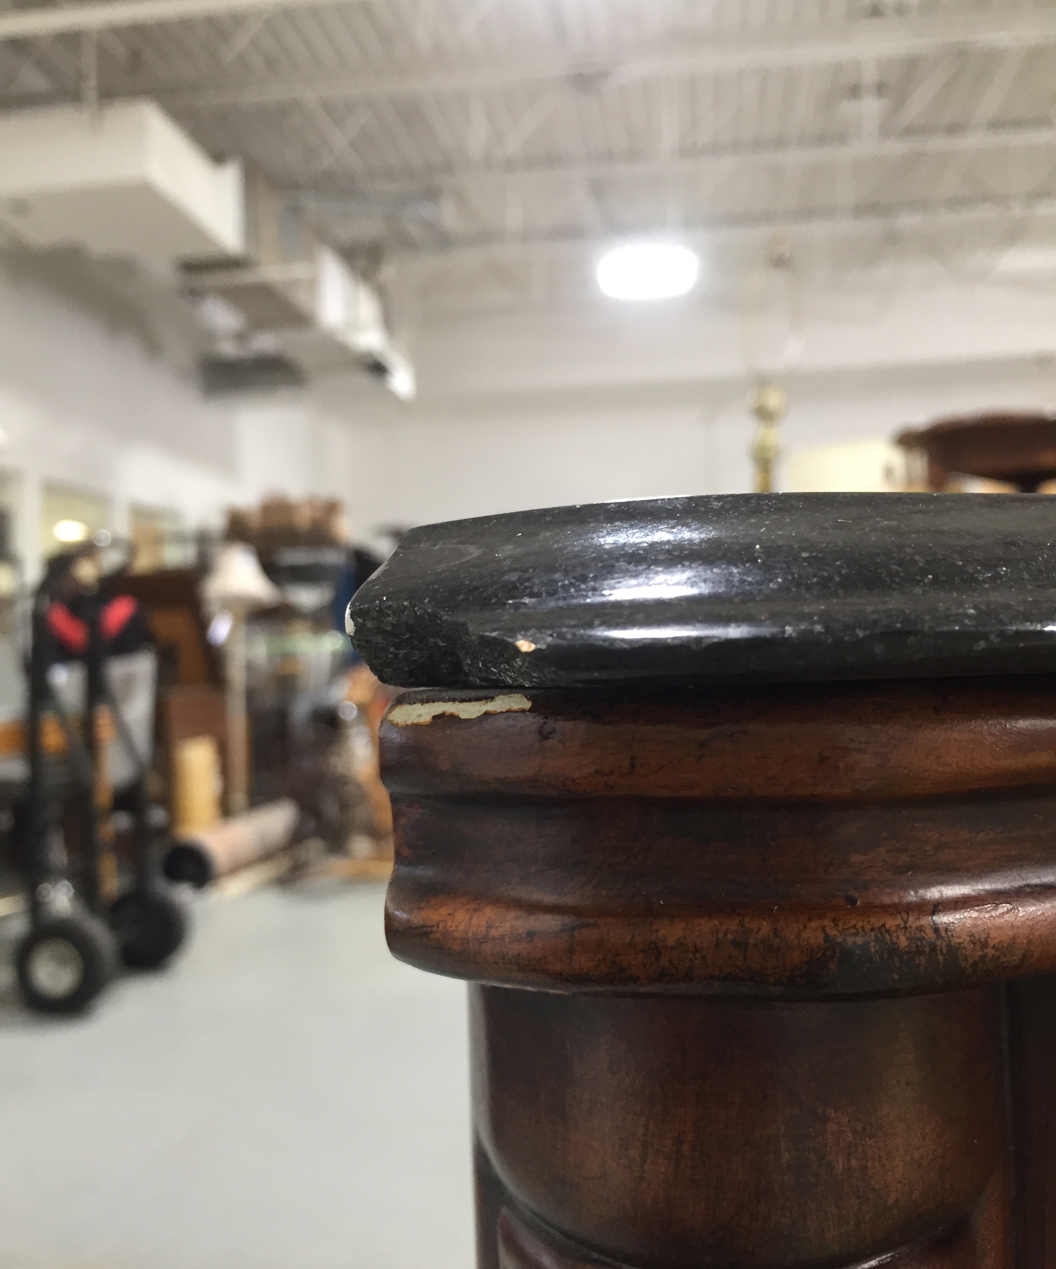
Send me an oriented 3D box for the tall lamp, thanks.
[{"bbox_3d":[-1.460,0.300,5.950,0.370,1.520,0.370,-1,-1,0],"label":"tall lamp"}]

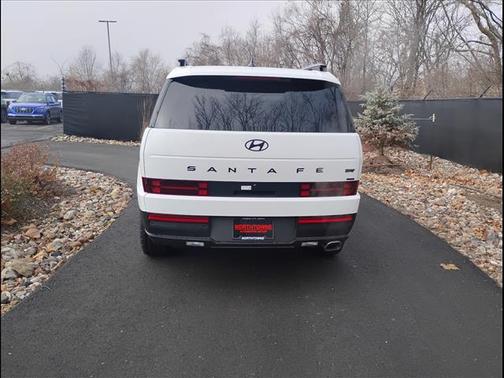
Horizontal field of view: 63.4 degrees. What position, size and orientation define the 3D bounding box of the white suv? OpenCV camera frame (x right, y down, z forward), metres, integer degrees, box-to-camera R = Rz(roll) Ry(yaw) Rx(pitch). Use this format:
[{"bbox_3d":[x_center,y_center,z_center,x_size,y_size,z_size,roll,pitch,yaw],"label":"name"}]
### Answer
[{"bbox_3d":[-0.172,-0.509,5.334,1.900,1.760,4.830,1,12,-5],"label":"white suv"}]

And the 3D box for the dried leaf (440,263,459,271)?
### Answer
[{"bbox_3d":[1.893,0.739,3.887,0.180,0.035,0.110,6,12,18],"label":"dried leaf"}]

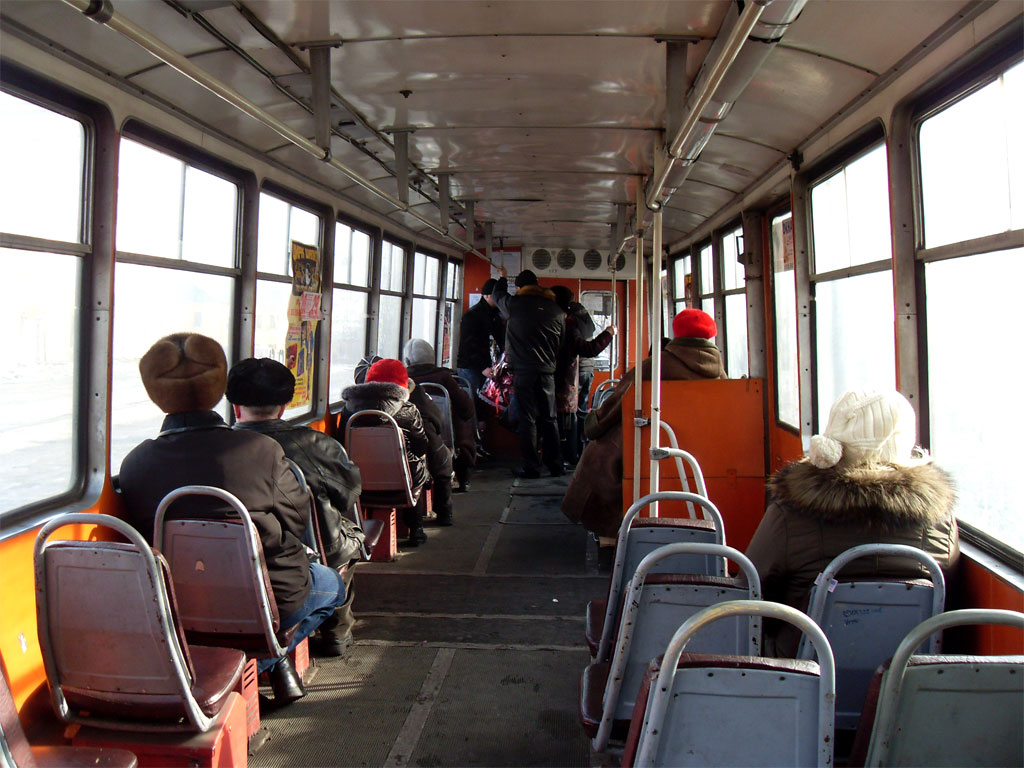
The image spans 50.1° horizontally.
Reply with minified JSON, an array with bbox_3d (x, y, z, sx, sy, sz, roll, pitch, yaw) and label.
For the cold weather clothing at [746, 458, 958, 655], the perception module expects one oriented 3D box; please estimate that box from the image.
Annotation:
[{"bbox_3d":[0.889,0.527,2.955,0.530,0.640,0.440,0,3,4],"label":"cold weather clothing"}]

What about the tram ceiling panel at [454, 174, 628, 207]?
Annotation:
[{"bbox_3d":[0.186,-1.188,6.724,1.060,0.060,1.400,0,3,4],"label":"tram ceiling panel"}]

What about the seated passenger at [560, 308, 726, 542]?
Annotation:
[{"bbox_3d":[0.752,0.306,6.162,0.840,1.430,0.600,2,4,36],"label":"seated passenger"}]

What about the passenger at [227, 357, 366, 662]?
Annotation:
[{"bbox_3d":[-0.860,0.491,4.249,0.570,1.200,0.700,0,3,4],"label":"passenger"}]

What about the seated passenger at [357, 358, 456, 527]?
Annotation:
[{"bbox_3d":[-0.660,0.373,6.849,0.580,1.130,0.680,0,3,4],"label":"seated passenger"}]

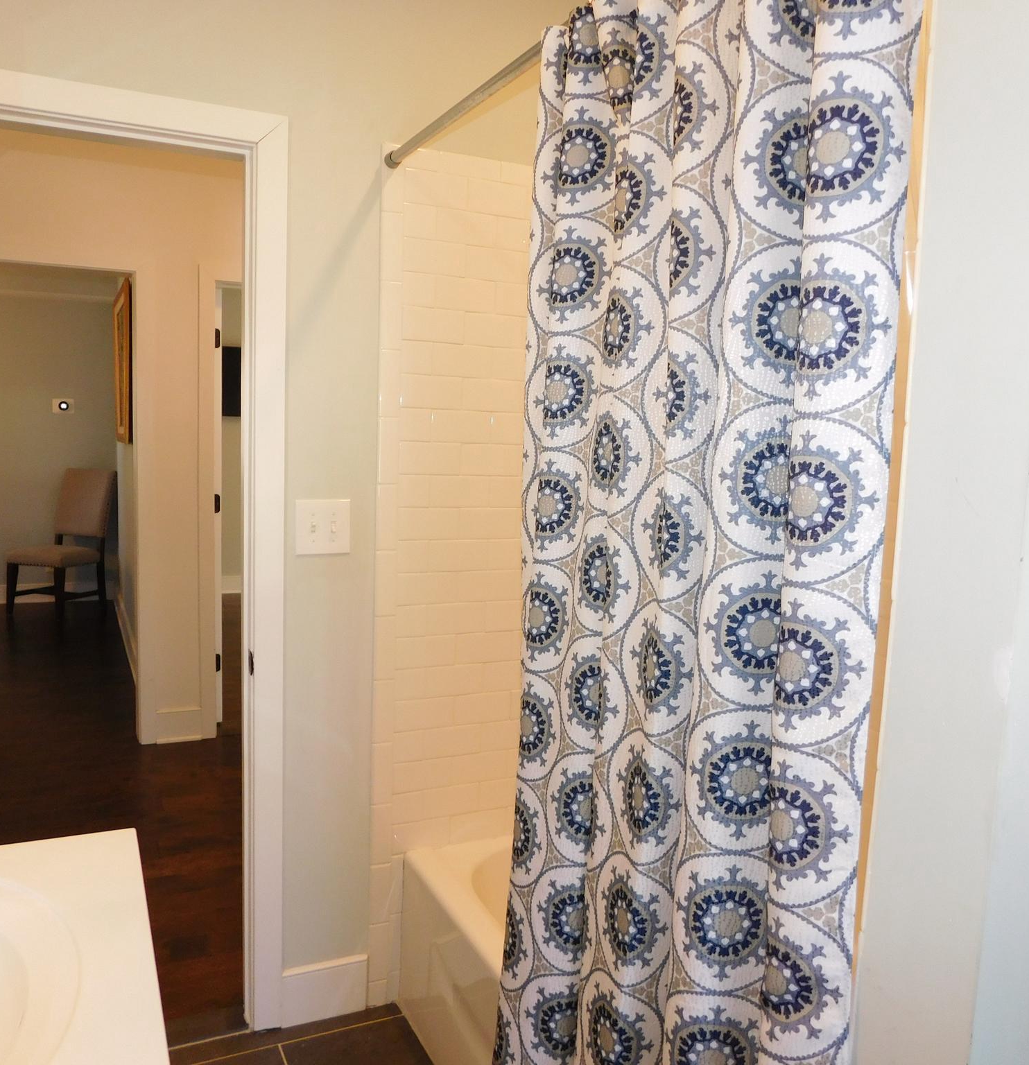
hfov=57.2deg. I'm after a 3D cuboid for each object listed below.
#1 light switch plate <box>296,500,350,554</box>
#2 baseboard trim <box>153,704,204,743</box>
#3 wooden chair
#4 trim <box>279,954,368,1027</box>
[{"bbox_3d":[-0.439,-0.012,2.172,0.125,0.125,0.012,-1,7,-25],"label":"light switch plate"},{"bbox_3d":[-1.498,0.865,4.216,0.185,0.139,0.024,-1,7,-25],"label":"baseboard trim"},{"bbox_3d":[-3.257,0.066,6.849,0.493,1.025,0.619,4,7,17],"label":"wooden chair"},{"bbox_3d":[-0.463,1.116,2.298,0.206,0.133,0.022,-1,7,-25],"label":"trim"}]

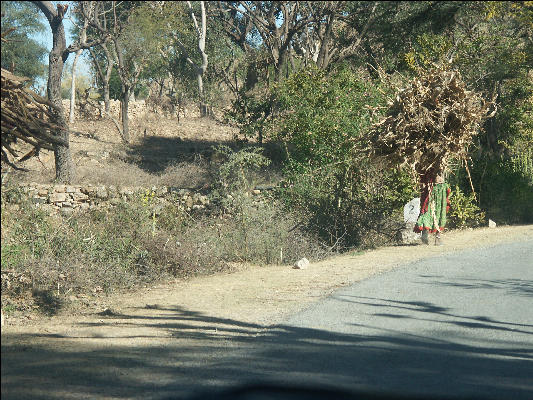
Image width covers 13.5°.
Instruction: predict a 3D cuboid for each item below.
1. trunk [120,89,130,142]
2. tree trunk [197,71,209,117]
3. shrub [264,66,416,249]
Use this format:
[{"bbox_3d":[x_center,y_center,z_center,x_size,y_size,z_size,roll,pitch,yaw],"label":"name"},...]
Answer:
[{"bbox_3d":[-3.574,-2.142,57.000,0.240,1.369,0.220,0,1,0],"label":"trunk"},{"bbox_3d":[-2.106,-3.505,74.000,0.360,1.514,0.330,0,1,0],"label":"tree trunk"},{"bbox_3d":[1.185,-0.680,36.000,2.400,2.914,2.300,0,1,0],"label":"shrub"}]

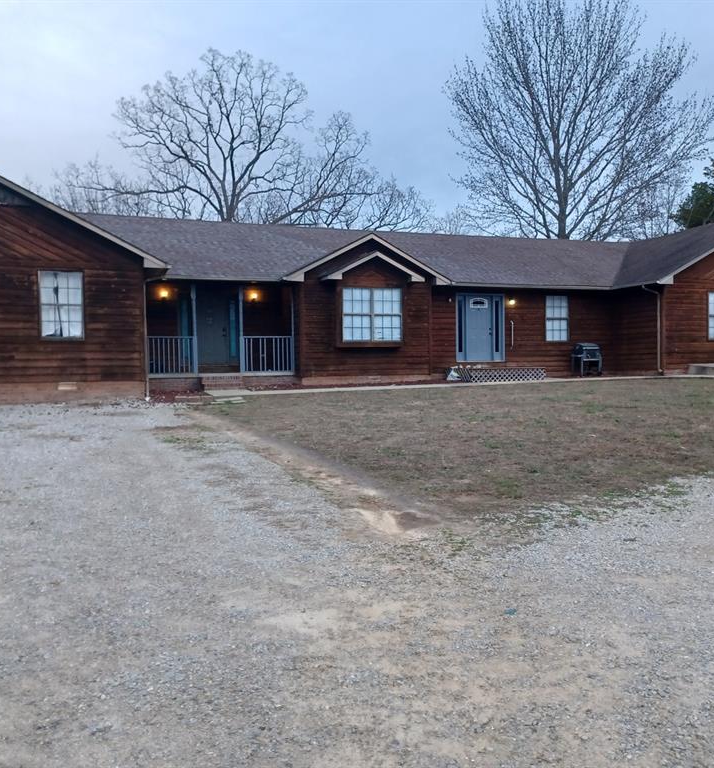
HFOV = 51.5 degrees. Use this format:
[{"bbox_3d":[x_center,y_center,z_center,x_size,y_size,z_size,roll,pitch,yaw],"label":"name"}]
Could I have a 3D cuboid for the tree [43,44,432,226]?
[{"bbox_3d":[-6.200,-9.000,38.500,19.000,16.500,16.500,0,3,0],"label":"tree"}]

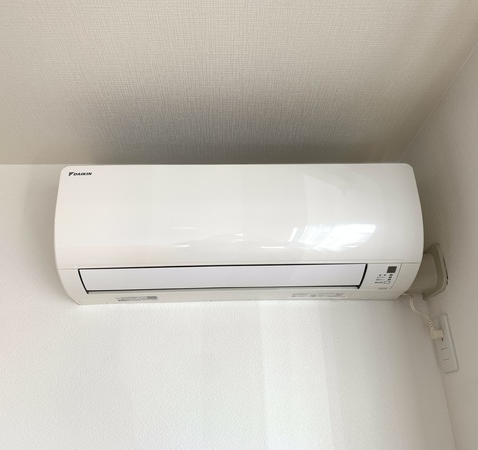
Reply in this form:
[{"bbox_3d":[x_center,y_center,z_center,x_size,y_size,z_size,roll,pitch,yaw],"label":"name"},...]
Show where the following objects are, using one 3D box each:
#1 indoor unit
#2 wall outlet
[{"bbox_3d":[0.003,0.013,1.043,0.768,0.282,0.228,-1,-24,-2],"label":"indoor unit"},{"bbox_3d":[0.458,0.266,1.009,0.010,0.120,0.070,-1,-24,-2],"label":"wall outlet"}]

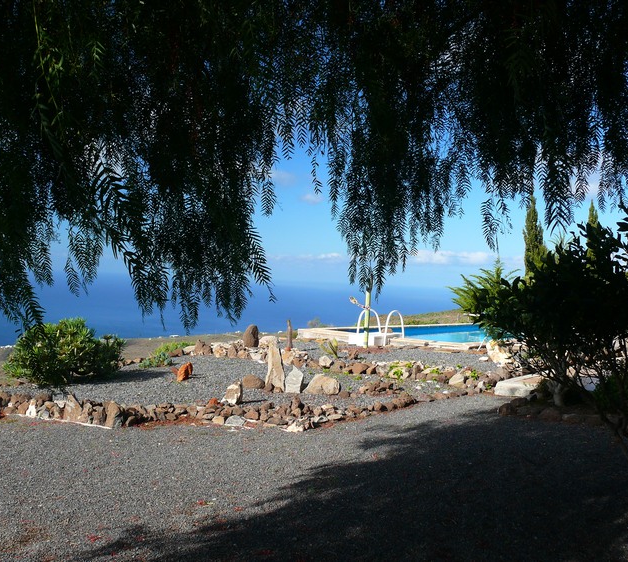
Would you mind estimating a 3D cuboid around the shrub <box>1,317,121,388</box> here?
[{"bbox_3d":[-3.300,0.900,10.000,1.530,0.830,1.400,3,0,-18],"label":"shrub"}]

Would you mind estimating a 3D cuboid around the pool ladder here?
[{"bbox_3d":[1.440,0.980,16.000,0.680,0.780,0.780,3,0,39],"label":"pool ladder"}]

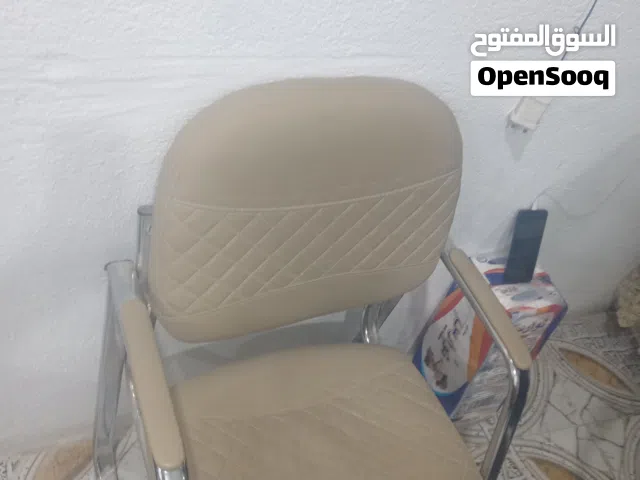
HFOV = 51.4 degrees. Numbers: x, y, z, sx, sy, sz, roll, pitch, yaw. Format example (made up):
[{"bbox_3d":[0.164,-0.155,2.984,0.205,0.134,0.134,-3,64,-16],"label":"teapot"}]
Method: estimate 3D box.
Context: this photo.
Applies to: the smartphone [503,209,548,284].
[{"bbox_3d":[0.418,0.014,1.359,0.074,0.158,0.009,-1,18,-24],"label":"smartphone"}]

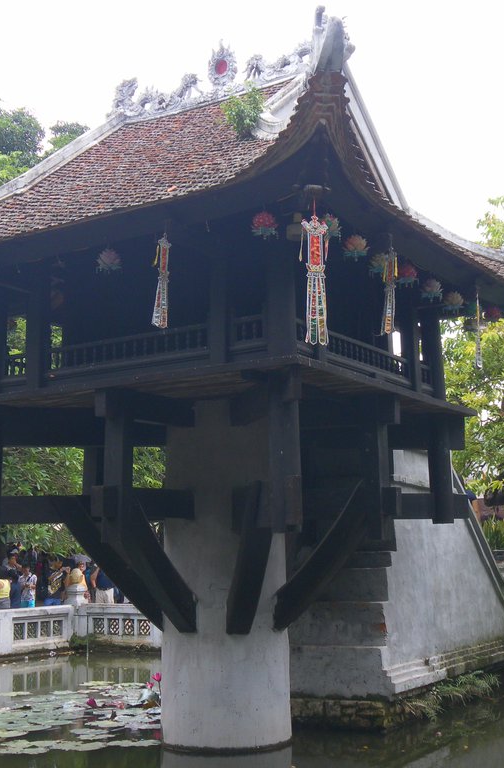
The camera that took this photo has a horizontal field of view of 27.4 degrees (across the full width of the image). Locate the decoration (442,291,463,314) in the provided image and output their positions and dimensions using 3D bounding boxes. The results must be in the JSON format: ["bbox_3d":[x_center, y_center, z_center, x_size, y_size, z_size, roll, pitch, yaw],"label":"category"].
[{"bbox_3d":[1.988,-0.804,10.218,0.210,0.200,0.210,-1,-9,0],"label":"decoration"}]

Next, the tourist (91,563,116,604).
[{"bbox_3d":[-3.359,4.751,23.545,0.520,1.680,0.340,2,-10,-15],"label":"tourist"}]

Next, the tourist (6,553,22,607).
[{"bbox_3d":[-5.170,4.518,22.272,0.480,1.700,0.380,6,-12,-34],"label":"tourist"}]

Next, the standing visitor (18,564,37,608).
[{"bbox_3d":[-4.477,4.359,20.574,0.420,1.580,0.310,-3,-10,11],"label":"standing visitor"}]

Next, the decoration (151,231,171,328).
[{"bbox_3d":[-0.699,-0.796,8.044,0.160,0.730,0.110,-7,-12,34],"label":"decoration"}]

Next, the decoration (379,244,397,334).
[{"bbox_3d":[1.134,-0.771,8.541,0.110,0.730,0.160,-7,-11,31],"label":"decoration"}]

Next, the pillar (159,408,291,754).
[{"bbox_3d":[-0.262,1.873,10.197,1.250,3.180,1.250,-1,-9,0],"label":"pillar"}]

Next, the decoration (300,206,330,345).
[{"bbox_3d":[0.462,-0.784,7.526,0.200,1.014,0.180,0,-10,-5],"label":"decoration"}]

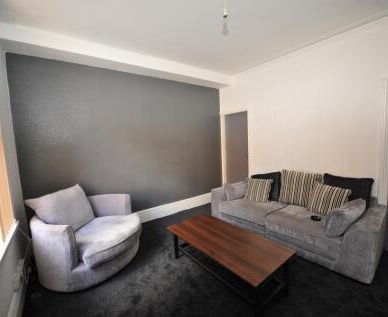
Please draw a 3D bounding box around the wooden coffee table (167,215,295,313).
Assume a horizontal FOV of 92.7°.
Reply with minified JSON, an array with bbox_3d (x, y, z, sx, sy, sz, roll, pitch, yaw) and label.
[{"bbox_3d":[0.297,1.046,1.969,0.597,0.415,1.279,-6,5,-36],"label":"wooden coffee table"}]

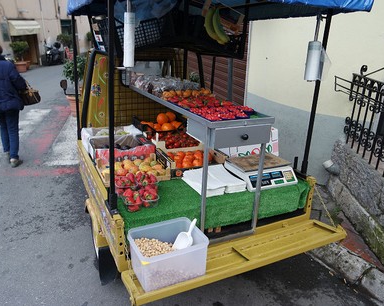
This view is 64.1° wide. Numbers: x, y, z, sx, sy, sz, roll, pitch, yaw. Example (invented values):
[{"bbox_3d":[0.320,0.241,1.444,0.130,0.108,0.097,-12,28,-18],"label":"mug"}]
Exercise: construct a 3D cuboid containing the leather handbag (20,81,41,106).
[{"bbox_3d":[-2.121,-0.783,4.000,0.165,0.310,0.300,19,25,39],"label":"leather handbag"}]

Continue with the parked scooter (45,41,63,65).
[{"bbox_3d":[-8.046,-5.867,17.800,0.740,1.350,1.950,2,20,0],"label":"parked scooter"}]

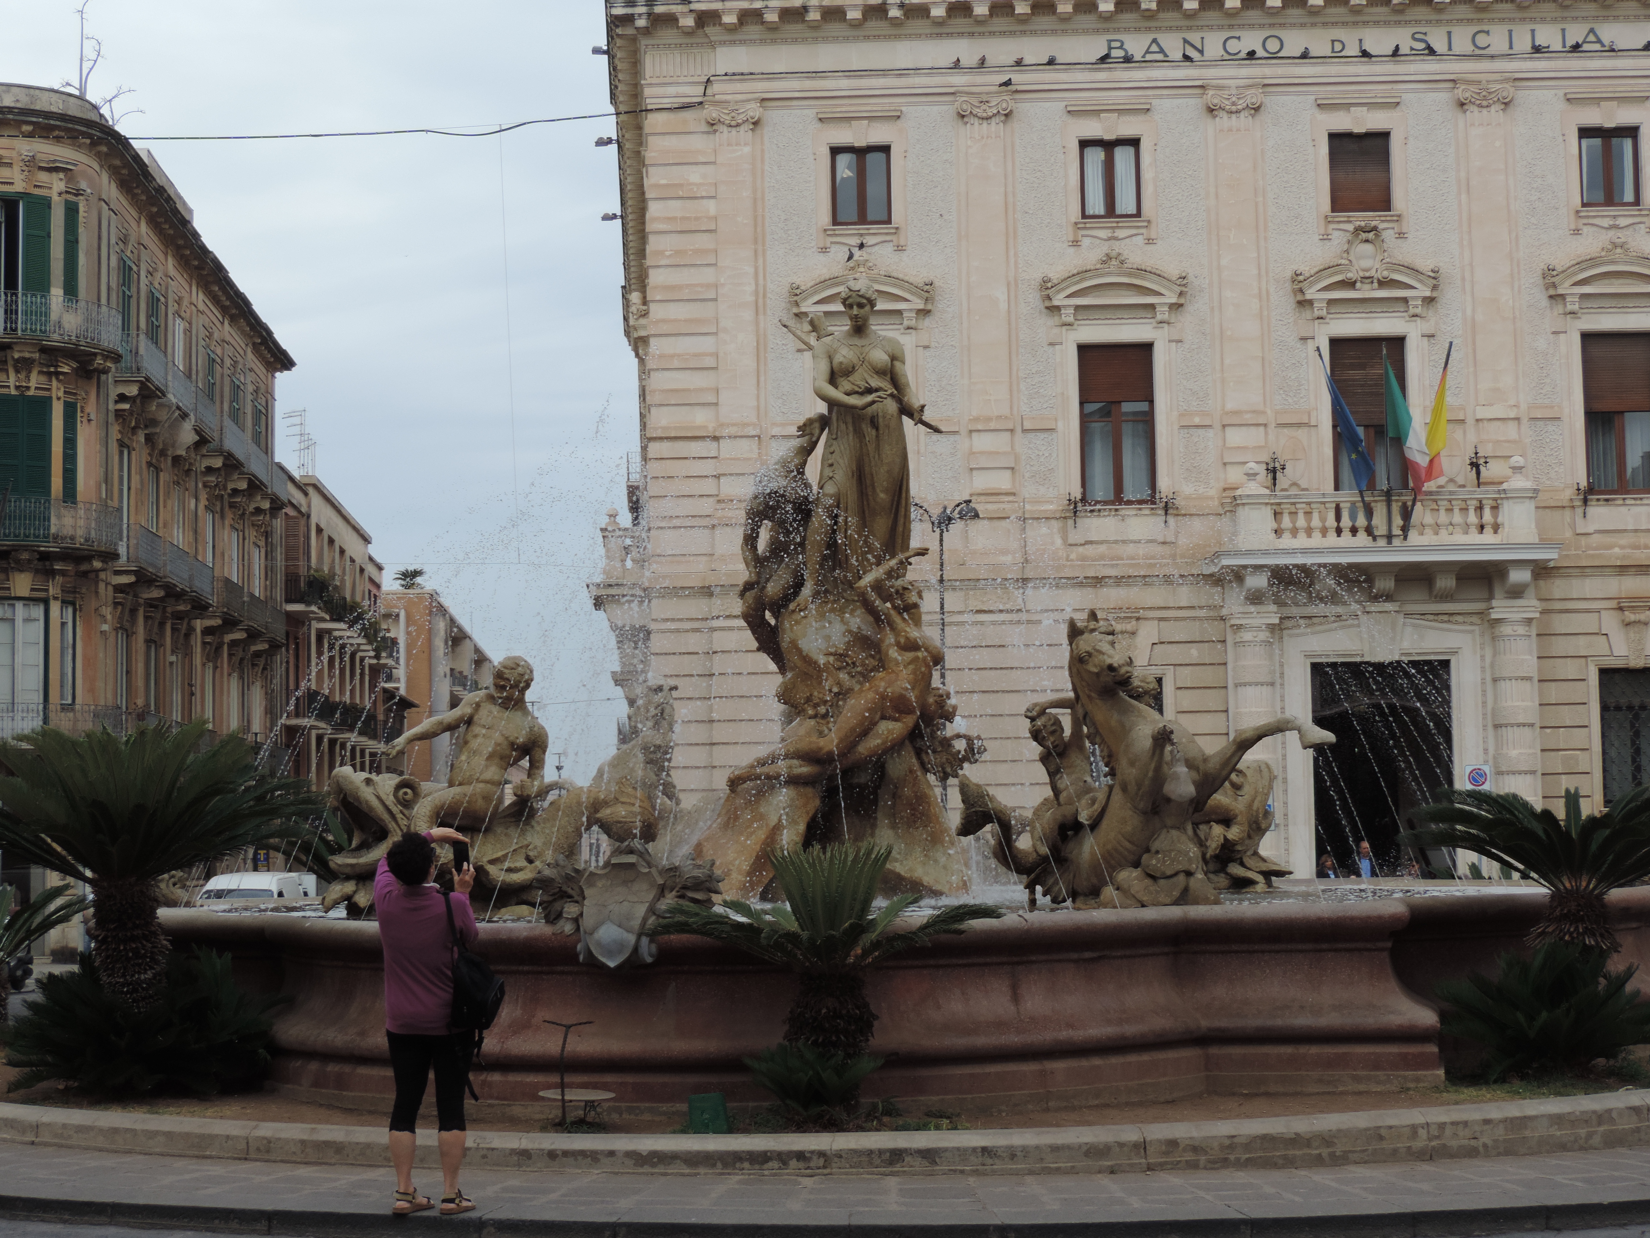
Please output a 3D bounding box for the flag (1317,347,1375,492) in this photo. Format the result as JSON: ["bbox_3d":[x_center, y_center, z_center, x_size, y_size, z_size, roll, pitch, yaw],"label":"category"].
[{"bbox_3d":[8.067,-3.083,40.631,0.860,2.200,0.450,-1,-5,1],"label":"flag"}]

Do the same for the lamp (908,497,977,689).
[{"bbox_3d":[1.805,1.618,39.005,1.120,6.914,0.400,-1,-5,-2],"label":"lamp"}]

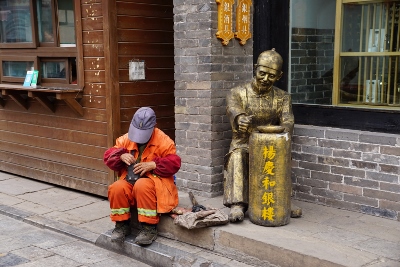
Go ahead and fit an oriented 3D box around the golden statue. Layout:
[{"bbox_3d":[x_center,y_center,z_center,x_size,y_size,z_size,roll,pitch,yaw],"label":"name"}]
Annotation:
[{"bbox_3d":[0.463,-0.024,4.390,0.570,1.235,0.680,0,8,3],"label":"golden statue"}]

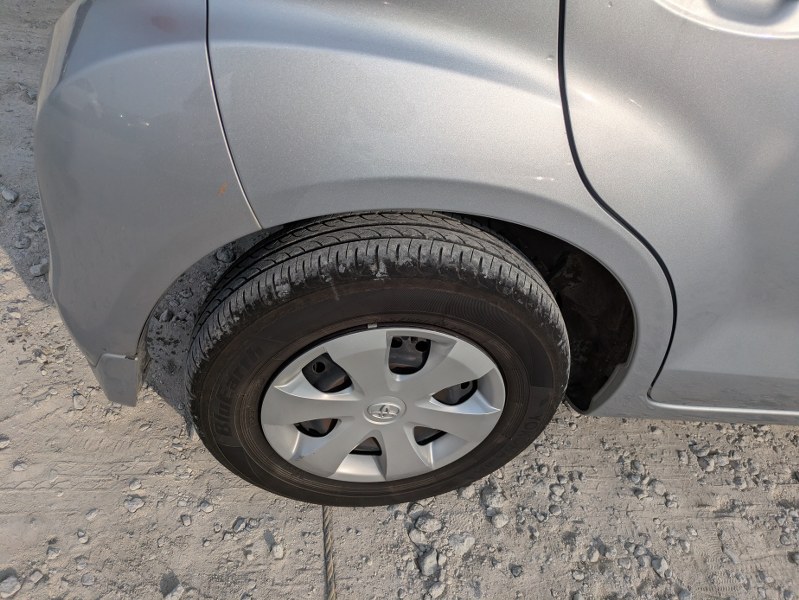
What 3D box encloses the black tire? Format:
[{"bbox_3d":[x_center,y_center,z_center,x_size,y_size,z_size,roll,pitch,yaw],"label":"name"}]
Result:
[{"bbox_3d":[-0.029,0.125,0.939,0.585,0.580,0.170,3,41,-10],"label":"black tire"}]

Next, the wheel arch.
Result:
[{"bbox_3d":[0.015,0.021,0.838,0.780,0.440,0.160,3,41,-10],"label":"wheel arch"}]

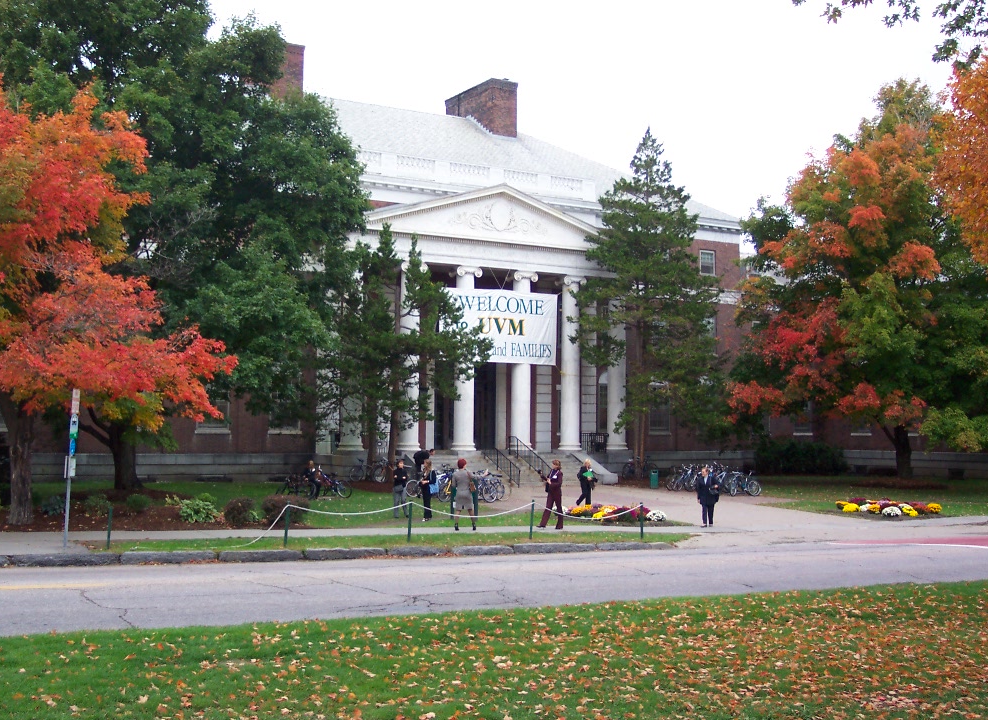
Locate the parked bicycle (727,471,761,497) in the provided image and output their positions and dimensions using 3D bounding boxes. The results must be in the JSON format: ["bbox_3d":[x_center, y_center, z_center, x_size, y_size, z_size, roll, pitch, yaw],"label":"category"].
[{"bbox_3d":[10.900,5.387,49.500,1.650,1.080,0.580,2,-4,-25],"label":"parked bicycle"}]

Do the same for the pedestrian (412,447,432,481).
[{"bbox_3d":[-2.853,4.450,45.800,0.850,1.748,0.520,-1,-4,12],"label":"pedestrian"}]

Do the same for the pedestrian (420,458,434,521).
[{"bbox_3d":[-1.785,3.576,31.300,0.440,1.689,0.500,1,-4,-15],"label":"pedestrian"}]

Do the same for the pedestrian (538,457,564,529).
[{"bbox_3d":[1.392,3.260,27.600,0.600,1.688,0.520,3,-5,-33],"label":"pedestrian"}]

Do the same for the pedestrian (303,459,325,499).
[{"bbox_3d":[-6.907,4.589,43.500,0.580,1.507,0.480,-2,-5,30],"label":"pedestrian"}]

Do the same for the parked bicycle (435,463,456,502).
[{"bbox_3d":[-1.716,4.840,43.000,1.650,1.070,0.580,-3,-5,35],"label":"parked bicycle"}]

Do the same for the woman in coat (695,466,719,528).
[{"bbox_3d":[5.694,3.674,30.400,0.580,1.613,0.360,0,-4,7],"label":"woman in coat"}]

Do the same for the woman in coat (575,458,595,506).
[{"bbox_3d":[3.149,4.212,38.800,0.550,1.671,0.500,3,-5,-37],"label":"woman in coat"}]

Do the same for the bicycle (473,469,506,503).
[{"bbox_3d":[-0.299,5.165,45.500,1.650,1.070,0.580,-3,-5,35],"label":"bicycle"}]

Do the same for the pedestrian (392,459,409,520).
[{"bbox_3d":[-2.603,3.603,31.900,0.500,1.665,0.360,1,-4,-7],"label":"pedestrian"}]

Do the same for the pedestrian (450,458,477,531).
[{"bbox_3d":[-0.691,3.156,26.700,0.630,1.684,0.400,0,-4,10],"label":"pedestrian"}]

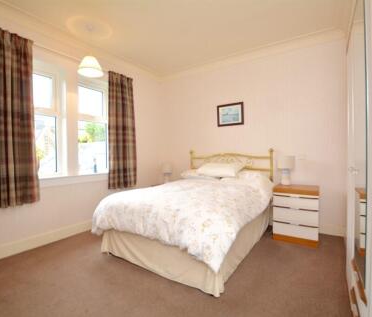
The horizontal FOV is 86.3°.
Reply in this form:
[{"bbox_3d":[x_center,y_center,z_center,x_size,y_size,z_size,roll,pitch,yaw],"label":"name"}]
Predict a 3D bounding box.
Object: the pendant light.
[{"bbox_3d":[-1.202,-1.163,2.505,0.293,0.184,0.293,0,1,0],"label":"pendant light"}]

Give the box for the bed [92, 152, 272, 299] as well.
[{"bbox_3d":[0.163,0.461,2.680,1.554,1.177,1.992,1,2,35],"label":"bed"}]

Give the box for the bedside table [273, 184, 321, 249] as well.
[{"bbox_3d":[1.462,0.711,2.615,0.488,0.666,0.488,1,2,35],"label":"bedside table"}]

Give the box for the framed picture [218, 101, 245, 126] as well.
[{"bbox_3d":[0.768,-0.756,3.450,0.479,0.377,0.025,1,2,35],"label":"framed picture"}]

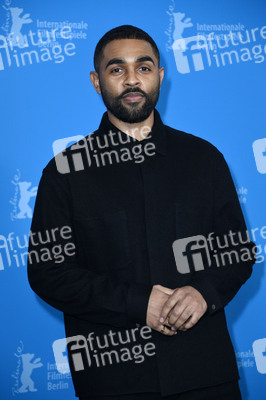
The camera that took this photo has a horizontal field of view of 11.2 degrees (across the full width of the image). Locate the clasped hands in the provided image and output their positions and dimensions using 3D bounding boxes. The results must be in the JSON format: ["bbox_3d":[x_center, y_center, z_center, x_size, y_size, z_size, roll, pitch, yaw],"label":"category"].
[{"bbox_3d":[0.101,0.251,3.080,0.137,0.118,0.100,-2,0,-12],"label":"clasped hands"}]

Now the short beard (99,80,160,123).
[{"bbox_3d":[-0.007,-0.235,3.230,0.140,0.100,0.100,-2,-2,-7],"label":"short beard"}]

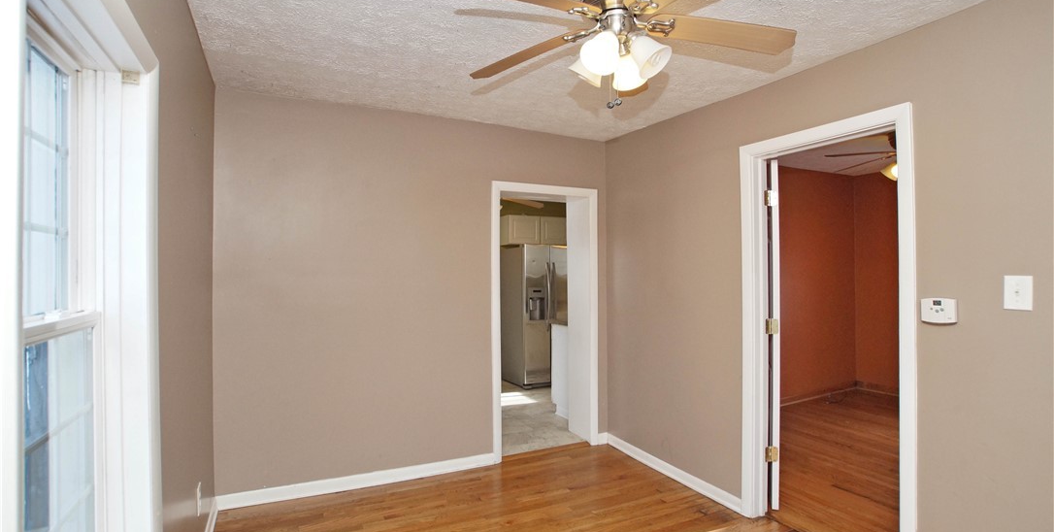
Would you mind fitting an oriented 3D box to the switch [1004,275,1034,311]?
[{"bbox_3d":[1.772,0.098,1.688,0.012,0.118,0.072,0,-1,-29],"label":"switch"}]

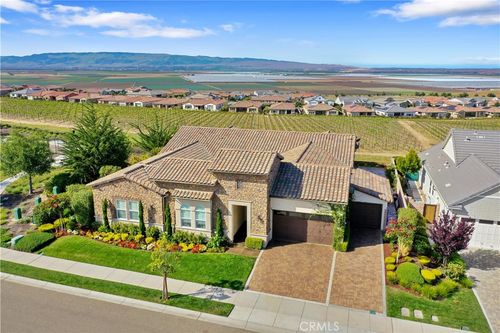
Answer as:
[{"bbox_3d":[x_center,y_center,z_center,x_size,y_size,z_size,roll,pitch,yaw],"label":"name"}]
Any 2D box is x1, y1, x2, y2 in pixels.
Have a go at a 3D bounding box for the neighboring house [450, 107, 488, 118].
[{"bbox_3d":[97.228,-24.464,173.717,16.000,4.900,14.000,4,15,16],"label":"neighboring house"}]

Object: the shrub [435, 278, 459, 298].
[{"bbox_3d":[12.050,7.523,23.844,1.300,0.850,1.300,0,14,0],"label":"shrub"}]

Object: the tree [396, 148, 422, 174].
[{"bbox_3d":[19.405,-0.210,47.151,2.700,3.400,2.700,4,15,16],"label":"tree"}]

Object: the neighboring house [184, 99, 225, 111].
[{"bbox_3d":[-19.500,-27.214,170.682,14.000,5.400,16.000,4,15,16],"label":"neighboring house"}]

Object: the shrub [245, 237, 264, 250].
[{"bbox_3d":[0.340,5.821,29.654,1.300,0.680,0.850,3,15,11],"label":"shrub"}]

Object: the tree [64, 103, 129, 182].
[{"bbox_3d":[-18.014,-2.652,46.012,7.800,9.000,7.600,4,15,16],"label":"tree"}]

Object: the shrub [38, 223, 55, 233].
[{"bbox_3d":[-18.050,5.374,34.442,1.350,0.520,1.250,4,15,16],"label":"shrub"}]

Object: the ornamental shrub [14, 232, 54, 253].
[{"bbox_3d":[-17.540,5.937,31.746,1.950,0.800,2.650,4,15,16],"label":"ornamental shrub"}]

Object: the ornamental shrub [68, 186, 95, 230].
[{"bbox_3d":[-14.300,3.601,33.062,2.050,3.300,2.100,0,14,0],"label":"ornamental shrub"}]

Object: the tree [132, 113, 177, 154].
[{"bbox_3d":[-15.100,-4.777,62.329,6.800,6.700,6.400,4,15,16],"label":"tree"}]

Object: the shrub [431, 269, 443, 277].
[{"bbox_3d":[12.460,7.089,25.953,0.750,0.450,0.720,0,14,0],"label":"shrub"}]

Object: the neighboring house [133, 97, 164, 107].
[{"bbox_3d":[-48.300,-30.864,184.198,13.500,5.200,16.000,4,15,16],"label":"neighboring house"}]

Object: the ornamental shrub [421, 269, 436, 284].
[{"bbox_3d":[11.502,6.958,25.024,0.950,0.800,0.950,4,15,16],"label":"ornamental shrub"}]

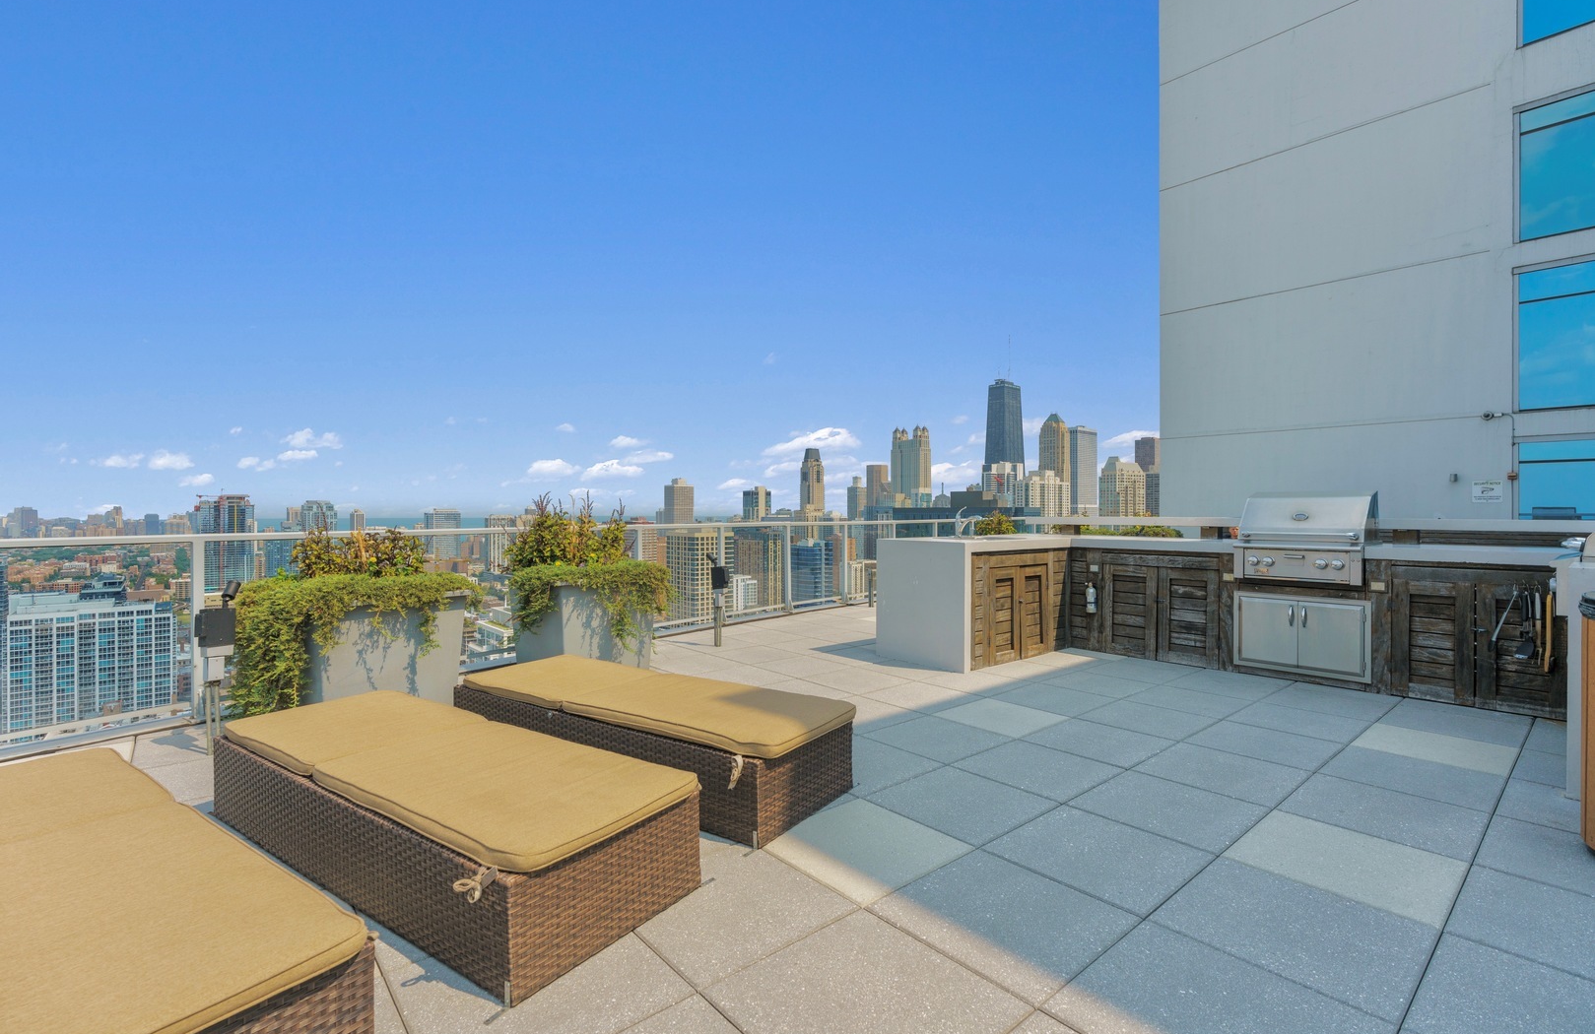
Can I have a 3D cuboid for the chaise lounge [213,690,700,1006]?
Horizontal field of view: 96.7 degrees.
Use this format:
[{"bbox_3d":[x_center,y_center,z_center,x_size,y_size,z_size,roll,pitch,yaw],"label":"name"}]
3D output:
[{"bbox_3d":[-1.357,1.030,2.622,2.049,0.374,0.690,0,0,34],"label":"chaise lounge"}]

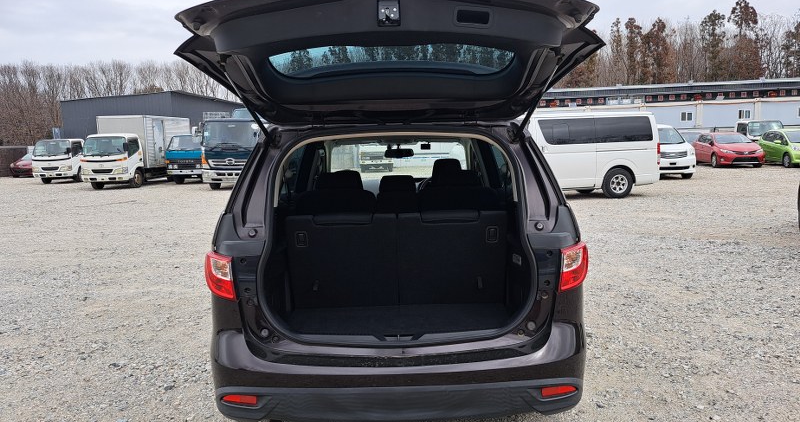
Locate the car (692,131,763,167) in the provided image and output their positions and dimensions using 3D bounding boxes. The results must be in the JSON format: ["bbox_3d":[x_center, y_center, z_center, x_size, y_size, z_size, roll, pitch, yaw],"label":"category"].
[{"bbox_3d":[14.314,-2.706,24.527,1.760,1.460,4.280,0,7,14],"label":"car"}]

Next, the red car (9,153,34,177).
[{"bbox_3d":[-20.665,-2.786,32.332,1.720,1.420,4.400,-2,7,-5],"label":"red car"}]

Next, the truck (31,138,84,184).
[{"bbox_3d":[-14.883,-2.378,25.745,1.700,1.980,4.800,-2,7,-6],"label":"truck"}]

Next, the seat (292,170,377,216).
[{"bbox_3d":[-0.425,0.139,4.066,0.540,0.880,0.760,-1,7,1],"label":"seat"}]

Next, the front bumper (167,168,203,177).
[{"bbox_3d":[-8.355,-1.512,21.867,1.600,0.250,0.220,-1,7,0],"label":"front bumper"}]

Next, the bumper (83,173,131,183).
[{"bbox_3d":[-10.202,-1.141,19.428,1.680,0.330,0.300,-1,7,0],"label":"bumper"}]

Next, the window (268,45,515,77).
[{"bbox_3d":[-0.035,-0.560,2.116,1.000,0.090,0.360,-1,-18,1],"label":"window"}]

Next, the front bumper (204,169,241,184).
[{"bbox_3d":[-5.817,-1.192,19.259,2.120,0.470,0.350,-1,7,5],"label":"front bumper"}]

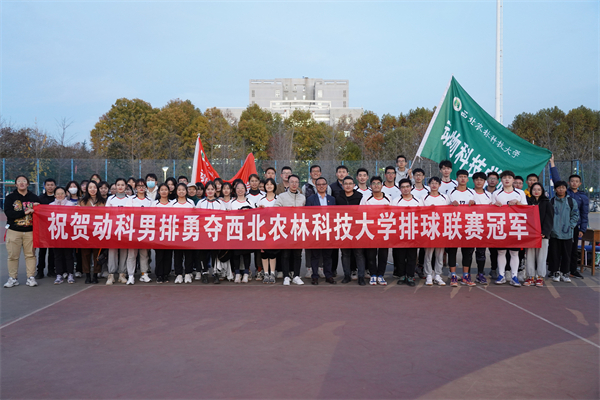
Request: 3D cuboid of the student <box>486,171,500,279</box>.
[{"bbox_3d":[3.393,0.432,8.766,0.500,1.846,0.360,0,1,5],"label":"student"}]

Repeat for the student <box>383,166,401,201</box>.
[{"bbox_3d":[1.546,0.380,8.450,0.480,1.893,0.330,0,0,3],"label":"student"}]

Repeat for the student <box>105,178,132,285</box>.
[{"bbox_3d":[-2.871,0.494,7.930,0.450,1.670,0.320,0,0,-7],"label":"student"}]

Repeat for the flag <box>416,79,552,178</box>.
[{"bbox_3d":[3.285,-1.226,8.950,2.400,1.950,0.400,0,1,9],"label":"flag"}]

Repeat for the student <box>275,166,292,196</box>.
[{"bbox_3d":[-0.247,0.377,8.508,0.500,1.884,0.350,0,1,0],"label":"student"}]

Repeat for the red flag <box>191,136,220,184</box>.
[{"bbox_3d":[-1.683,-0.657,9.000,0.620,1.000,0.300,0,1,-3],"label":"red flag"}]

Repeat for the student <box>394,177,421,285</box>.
[{"bbox_3d":[1.672,0.500,7.777,0.480,1.654,0.400,0,1,6],"label":"student"}]

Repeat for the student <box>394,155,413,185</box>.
[{"bbox_3d":[1.904,0.042,9.200,0.500,1.740,0.360,0,0,3],"label":"student"}]

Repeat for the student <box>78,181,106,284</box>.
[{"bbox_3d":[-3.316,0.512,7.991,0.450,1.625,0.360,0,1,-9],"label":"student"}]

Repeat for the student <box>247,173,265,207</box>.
[{"bbox_3d":[-0.763,0.451,8.434,0.460,1.764,0.360,0,1,0],"label":"student"}]

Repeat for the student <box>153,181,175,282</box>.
[{"bbox_3d":[-2.206,0.532,8.090,0.460,1.593,0.360,0,1,-3],"label":"student"}]

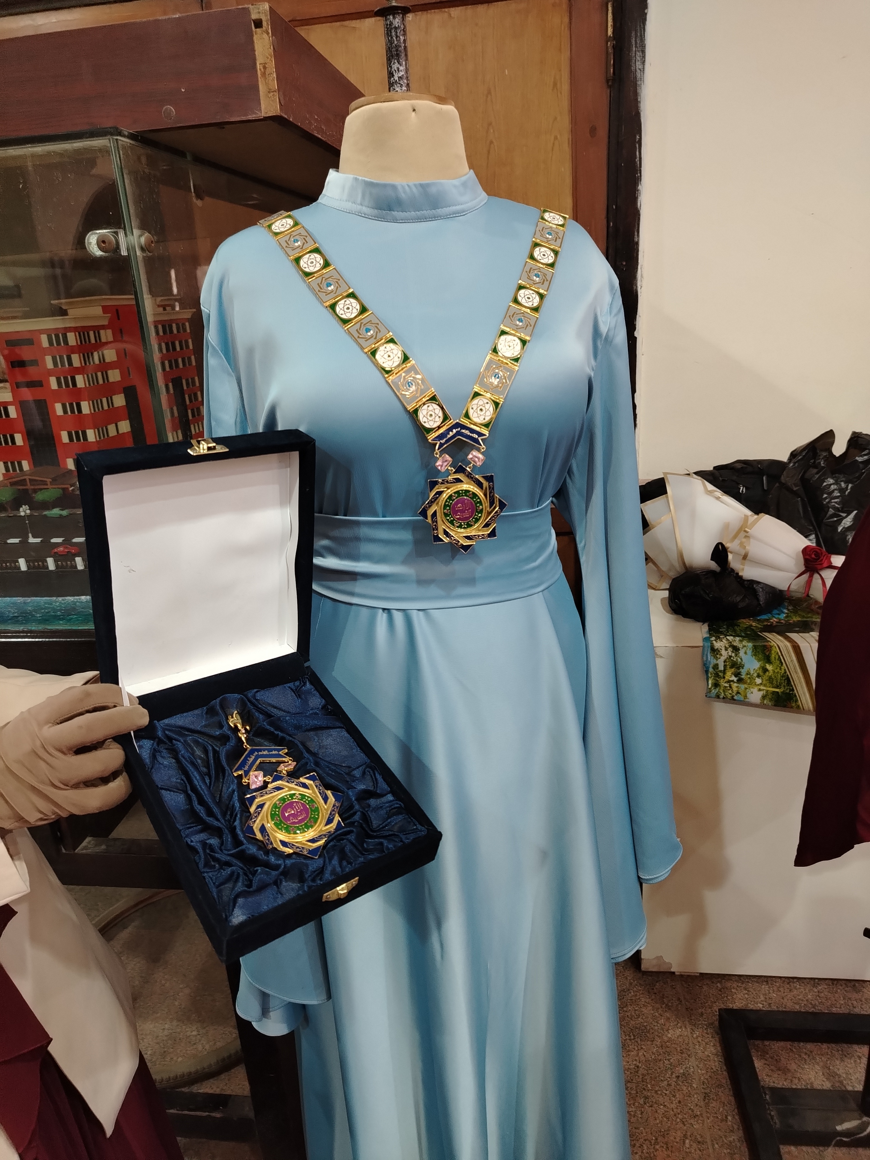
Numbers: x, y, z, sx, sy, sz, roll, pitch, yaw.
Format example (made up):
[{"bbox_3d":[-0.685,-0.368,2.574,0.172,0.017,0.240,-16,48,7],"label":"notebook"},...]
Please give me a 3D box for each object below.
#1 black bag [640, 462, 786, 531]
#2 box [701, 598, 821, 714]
[{"bbox_3d":[0.708,-0.178,2.012,0.370,0.200,0.190,-1,19,7],"label":"black bag"},{"bbox_3d":[0.642,0.123,1.554,0.250,0.150,0.240,-1,19,7],"label":"box"}]

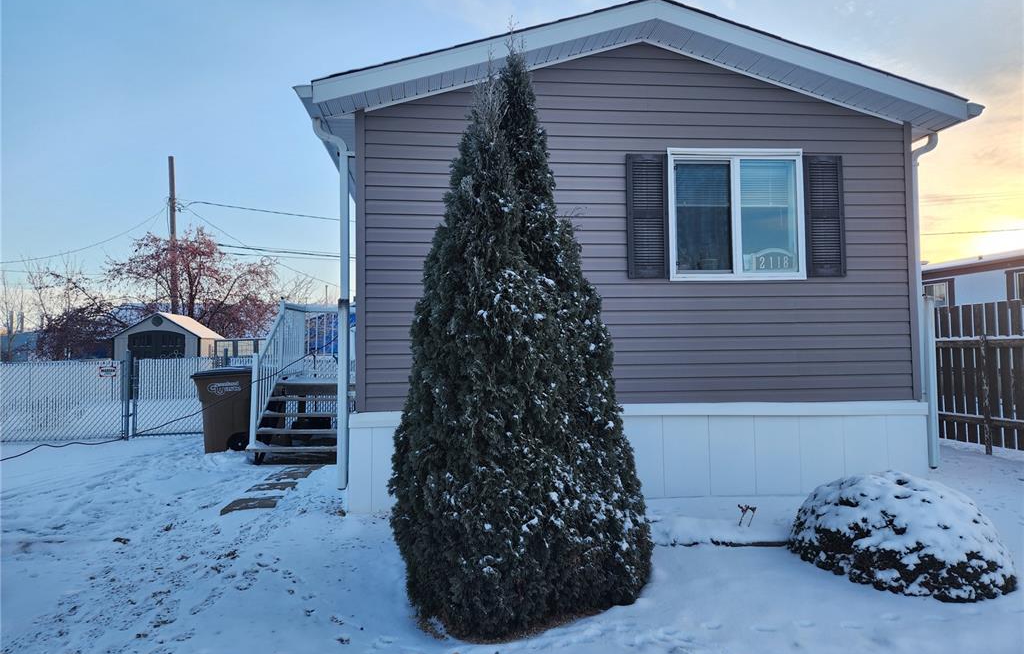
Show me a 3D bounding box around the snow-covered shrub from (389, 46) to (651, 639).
[{"bbox_3d":[0.035,-0.044,3.944,1.472,3.150,1.472,-1,-2,-6],"label":"snow-covered shrub"}]

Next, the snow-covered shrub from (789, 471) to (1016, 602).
[{"bbox_3d":[2.334,1.179,4.170,1.220,0.563,1.220,-1,-2,-6],"label":"snow-covered shrub"}]

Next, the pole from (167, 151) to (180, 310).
[{"bbox_3d":[-12.353,-1.963,24.961,0.260,8.698,0.260,-3,-3,-6],"label":"pole"}]

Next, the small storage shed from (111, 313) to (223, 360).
[{"bbox_3d":[-10.083,0.861,20.223,2.400,2.420,2.260,-1,-2,-6],"label":"small storage shed"}]

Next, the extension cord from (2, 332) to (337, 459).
[{"bbox_3d":[-4.480,0.871,8.012,6.764,1.553,1.723,-3,-3,42],"label":"extension cord"}]

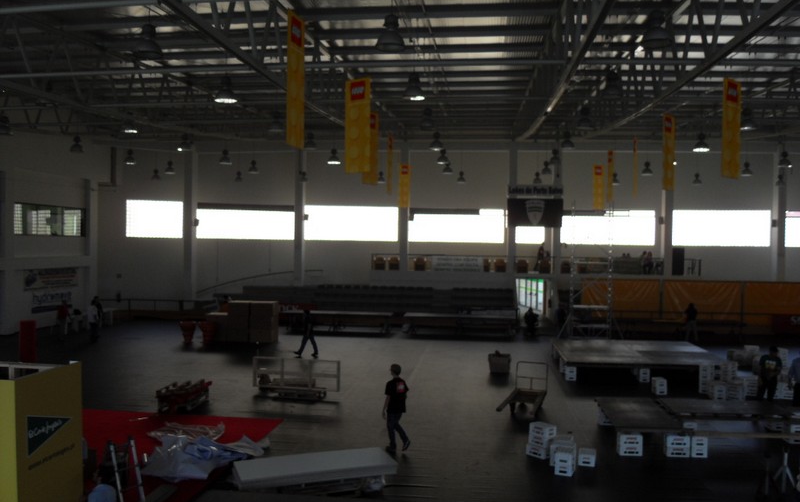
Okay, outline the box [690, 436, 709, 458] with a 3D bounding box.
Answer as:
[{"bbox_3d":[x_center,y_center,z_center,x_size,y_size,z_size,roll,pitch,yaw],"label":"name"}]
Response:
[{"bbox_3d":[5.878,3.822,12.839,0.310,0.410,0.460,1,1,7],"label":"box"}]

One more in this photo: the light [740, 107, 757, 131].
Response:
[{"bbox_3d":[9.652,-3.678,17.922,0.490,0.590,0.490,1,0,7],"label":"light"}]

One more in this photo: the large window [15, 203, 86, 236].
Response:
[{"bbox_3d":[-16.389,-1.399,30.467,0.150,1.440,5.000,1,0,7],"label":"large window"}]

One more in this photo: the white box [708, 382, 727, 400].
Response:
[{"bbox_3d":[8.554,3.784,17.437,0.320,0.420,0.460,1,1,7],"label":"white box"}]

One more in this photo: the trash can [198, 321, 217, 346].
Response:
[{"bbox_3d":[-7.498,3.181,25.309,0.680,0.860,0.680,1,1,0],"label":"trash can"}]

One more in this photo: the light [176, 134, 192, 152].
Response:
[{"bbox_3d":[-6.682,-3.395,20.210,0.450,0.480,0.450,1,1,0],"label":"light"}]

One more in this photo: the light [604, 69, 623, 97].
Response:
[{"bbox_3d":[4.831,-3.812,14.711,0.490,0.590,0.490,1,0,7],"label":"light"}]

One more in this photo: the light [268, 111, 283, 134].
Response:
[{"bbox_3d":[-3.090,-3.239,16.167,0.450,0.480,0.450,1,1,0],"label":"light"}]

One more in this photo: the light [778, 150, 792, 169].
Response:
[{"bbox_3d":[12.211,-2.884,20.515,0.390,0.440,0.390,1,1,0],"label":"light"}]

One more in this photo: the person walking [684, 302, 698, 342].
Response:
[{"bbox_3d":[12.084,3.021,26.841,0.520,1.690,0.420,0,1,-20],"label":"person walking"}]

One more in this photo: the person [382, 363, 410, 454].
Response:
[{"bbox_3d":[-0.056,3.084,12.696,0.520,1.750,0.500,2,2,44],"label":"person"}]

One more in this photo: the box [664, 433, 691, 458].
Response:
[{"bbox_3d":[5.446,3.823,12.748,0.460,0.430,0.330,1,1,7],"label":"box"}]

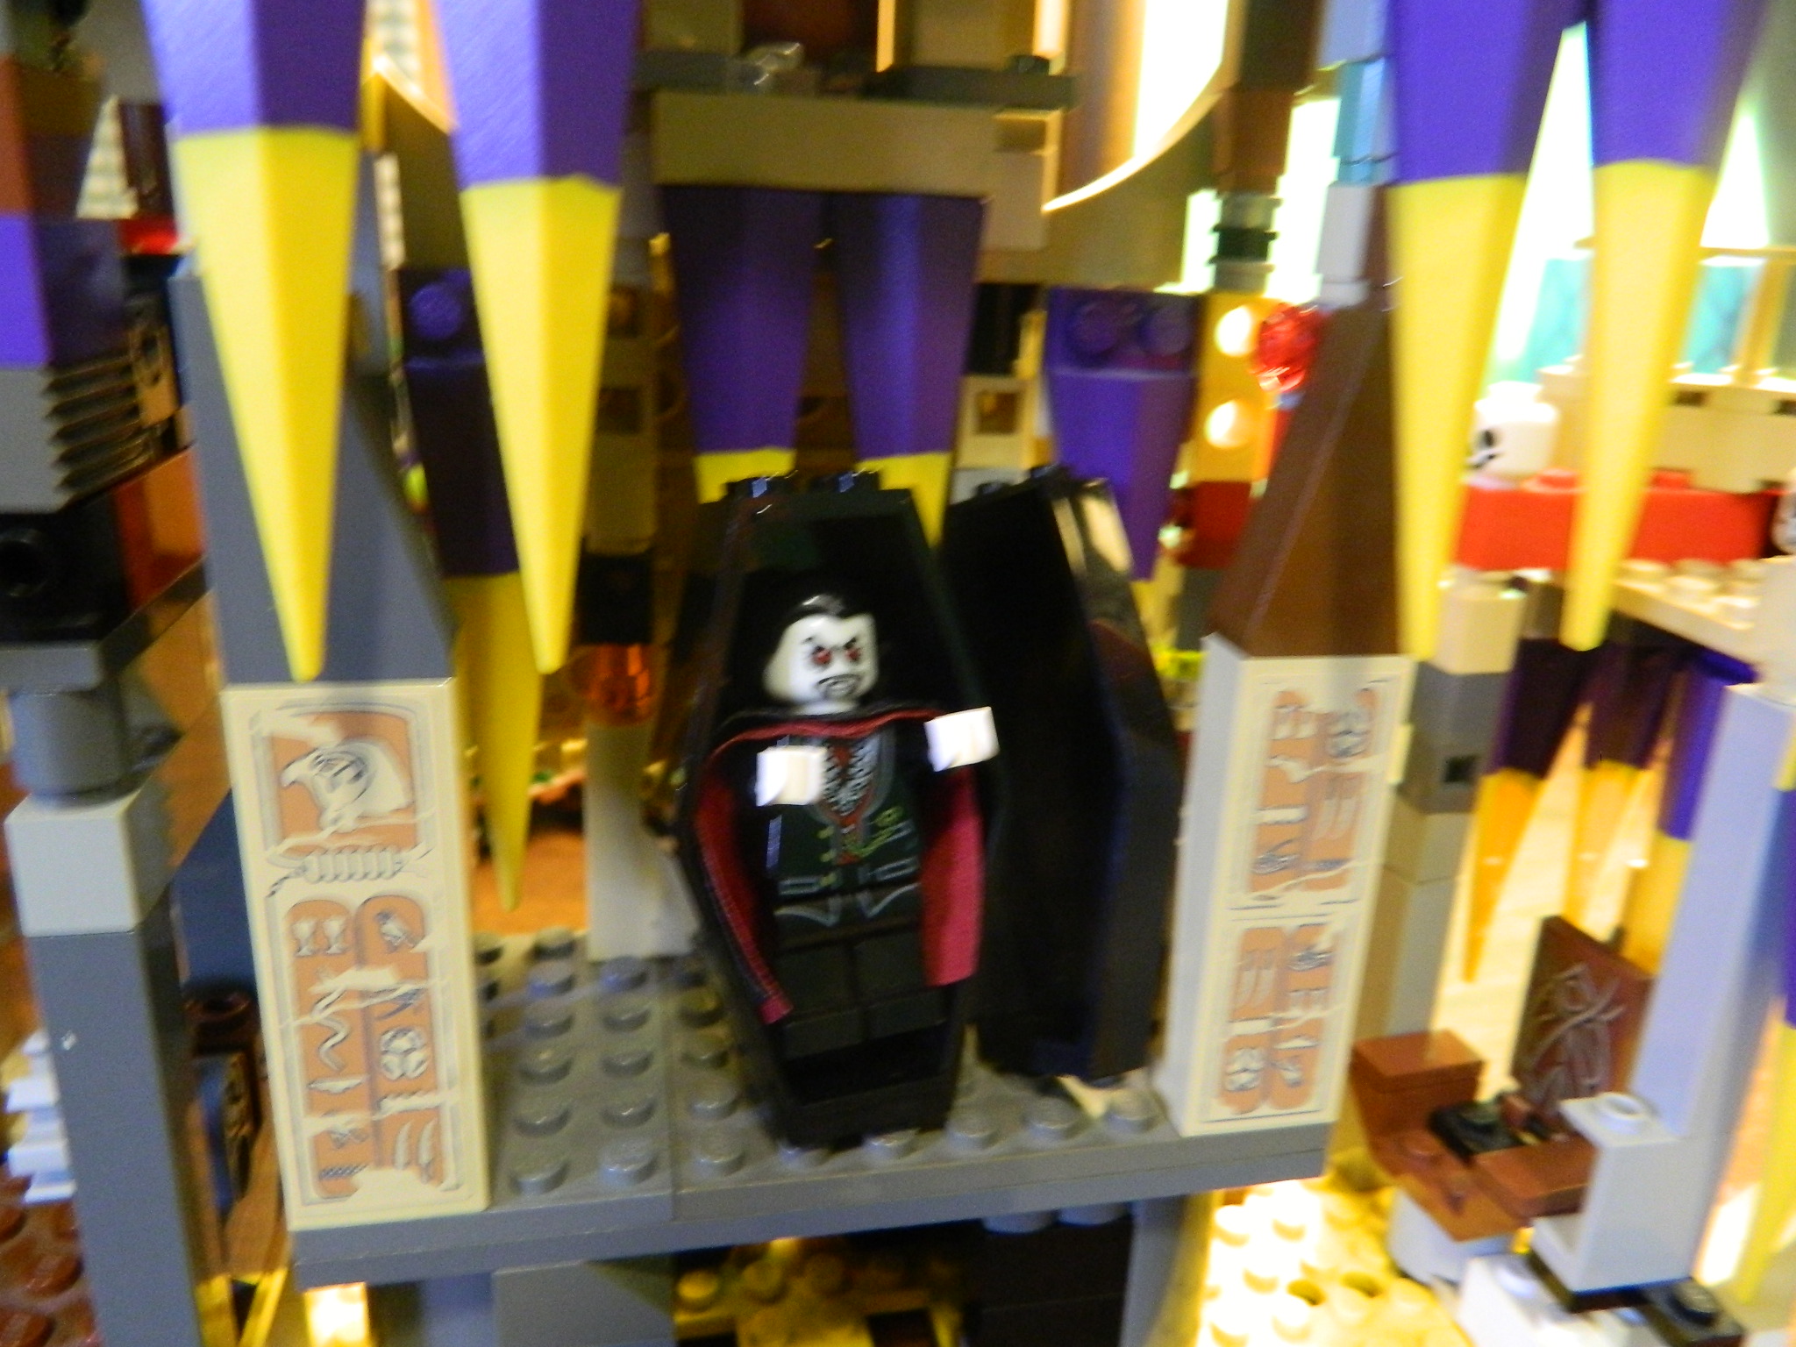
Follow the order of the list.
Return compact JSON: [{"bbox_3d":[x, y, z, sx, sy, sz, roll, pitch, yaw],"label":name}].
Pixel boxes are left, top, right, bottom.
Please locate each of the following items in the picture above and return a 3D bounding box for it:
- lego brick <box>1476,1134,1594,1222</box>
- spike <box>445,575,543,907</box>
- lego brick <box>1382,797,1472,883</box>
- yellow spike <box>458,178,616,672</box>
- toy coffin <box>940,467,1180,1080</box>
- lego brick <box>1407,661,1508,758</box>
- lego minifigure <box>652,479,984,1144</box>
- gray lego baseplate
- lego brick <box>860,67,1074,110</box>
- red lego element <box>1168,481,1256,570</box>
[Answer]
[{"bbox_3d":[0.085,0.067,0.170,0.016,0.003,0.008,-1,18,-12],"label":"lego brick"},{"bbox_3d":[-0.041,0.008,0.135,0.010,0.037,0.010,-2,18,-12],"label":"spike"},{"bbox_3d":[0.070,0.021,0.171,0.008,0.010,0.008,-2,18,-12],"label":"lego brick"},{"bbox_3d":[-0.022,-0.015,0.083,0.010,0.031,0.010,-2,18,-12],"label":"yellow spike"},{"bbox_3d":[0.015,0.010,0.131,0.008,0.059,0.030,-4,1,-34],"label":"toy coffin"},{"bbox_3d":[0.071,0.003,0.165,0.008,0.010,0.008,-2,18,-12],"label":"lego brick"},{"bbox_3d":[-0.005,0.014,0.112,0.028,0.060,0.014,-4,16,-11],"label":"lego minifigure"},{"bbox_3d":[-0.009,0.040,0.141,0.096,0.008,0.048,-1,18,-12],"label":"gray lego baseplate"},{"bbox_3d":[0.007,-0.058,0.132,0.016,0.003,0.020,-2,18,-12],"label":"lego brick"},{"bbox_3d":[0.033,-0.017,0.145,0.008,0.010,0.008,-1,18,-12],"label":"red lego element"}]

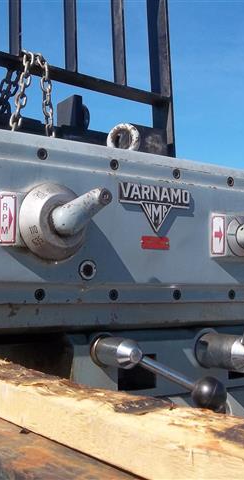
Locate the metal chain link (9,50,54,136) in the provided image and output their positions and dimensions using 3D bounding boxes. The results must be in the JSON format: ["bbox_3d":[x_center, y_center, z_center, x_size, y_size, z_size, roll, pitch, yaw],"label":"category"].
[{"bbox_3d":[-0.281,-0.455,1.850,0.121,0.235,0.060,4,-6,-34],"label":"metal chain link"}]

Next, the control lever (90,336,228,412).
[{"bbox_3d":[0.047,0.188,0.834,0.166,0.105,0.143,4,-6,-34],"label":"control lever"}]

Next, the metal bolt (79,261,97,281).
[{"bbox_3d":[-0.049,0.043,0.842,0.026,0.026,0.010,4,-6,-34],"label":"metal bolt"}]

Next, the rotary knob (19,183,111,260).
[{"bbox_3d":[-0.073,-0.026,0.780,0.106,0.104,0.075,4,-6,-34],"label":"rotary knob"}]

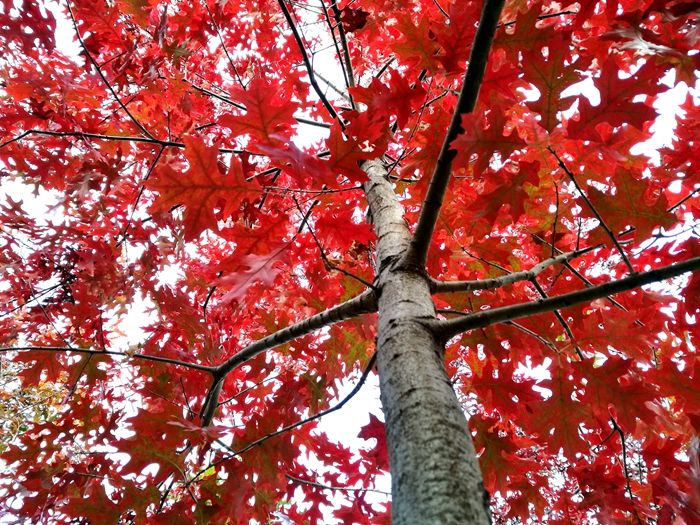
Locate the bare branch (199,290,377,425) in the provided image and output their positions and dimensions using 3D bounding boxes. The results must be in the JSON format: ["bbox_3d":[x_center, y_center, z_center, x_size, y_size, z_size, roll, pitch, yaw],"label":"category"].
[{"bbox_3d":[-0.161,0.187,1.087,0.536,0.101,0.108,-39,-66,19],"label":"bare branch"}]

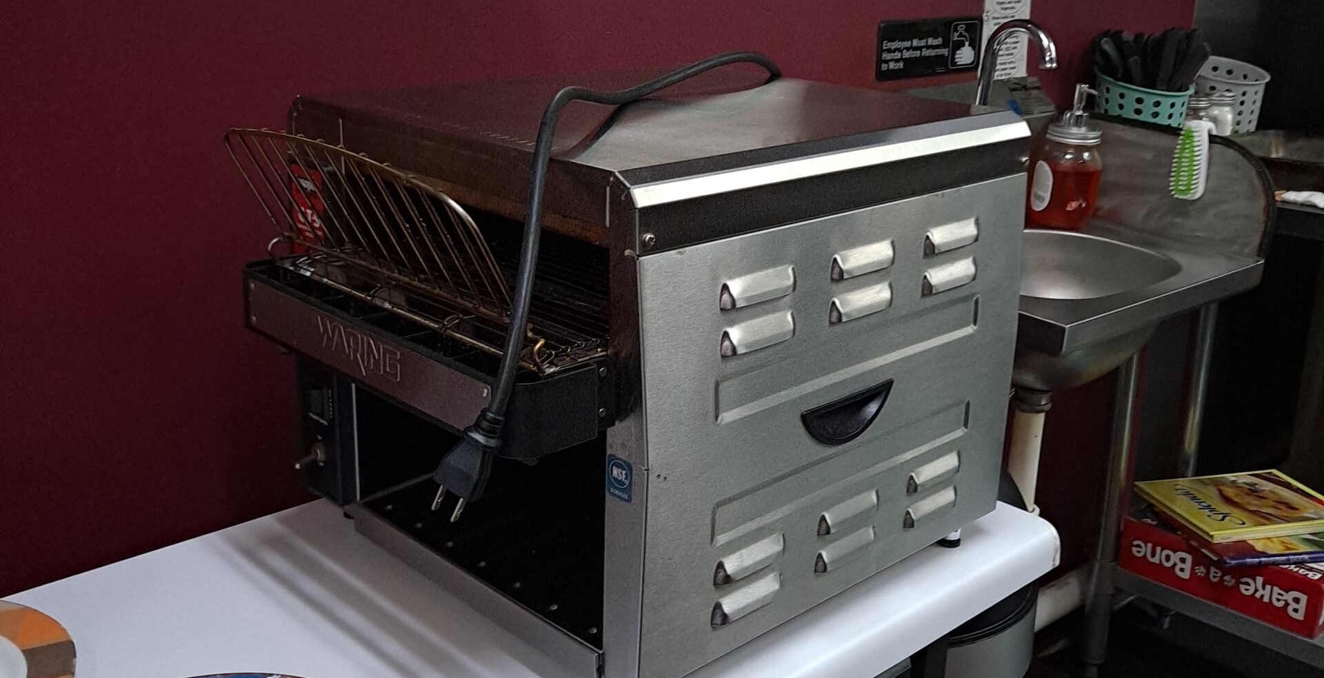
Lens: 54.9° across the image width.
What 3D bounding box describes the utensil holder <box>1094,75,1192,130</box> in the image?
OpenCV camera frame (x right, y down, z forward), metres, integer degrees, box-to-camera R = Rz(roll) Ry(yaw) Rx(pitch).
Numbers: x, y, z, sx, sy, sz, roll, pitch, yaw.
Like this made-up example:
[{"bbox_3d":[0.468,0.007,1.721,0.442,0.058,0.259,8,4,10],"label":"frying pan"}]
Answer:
[{"bbox_3d":[0.719,-0.338,1.896,0.120,0.088,0.165,-16,24,-41],"label":"utensil holder"}]

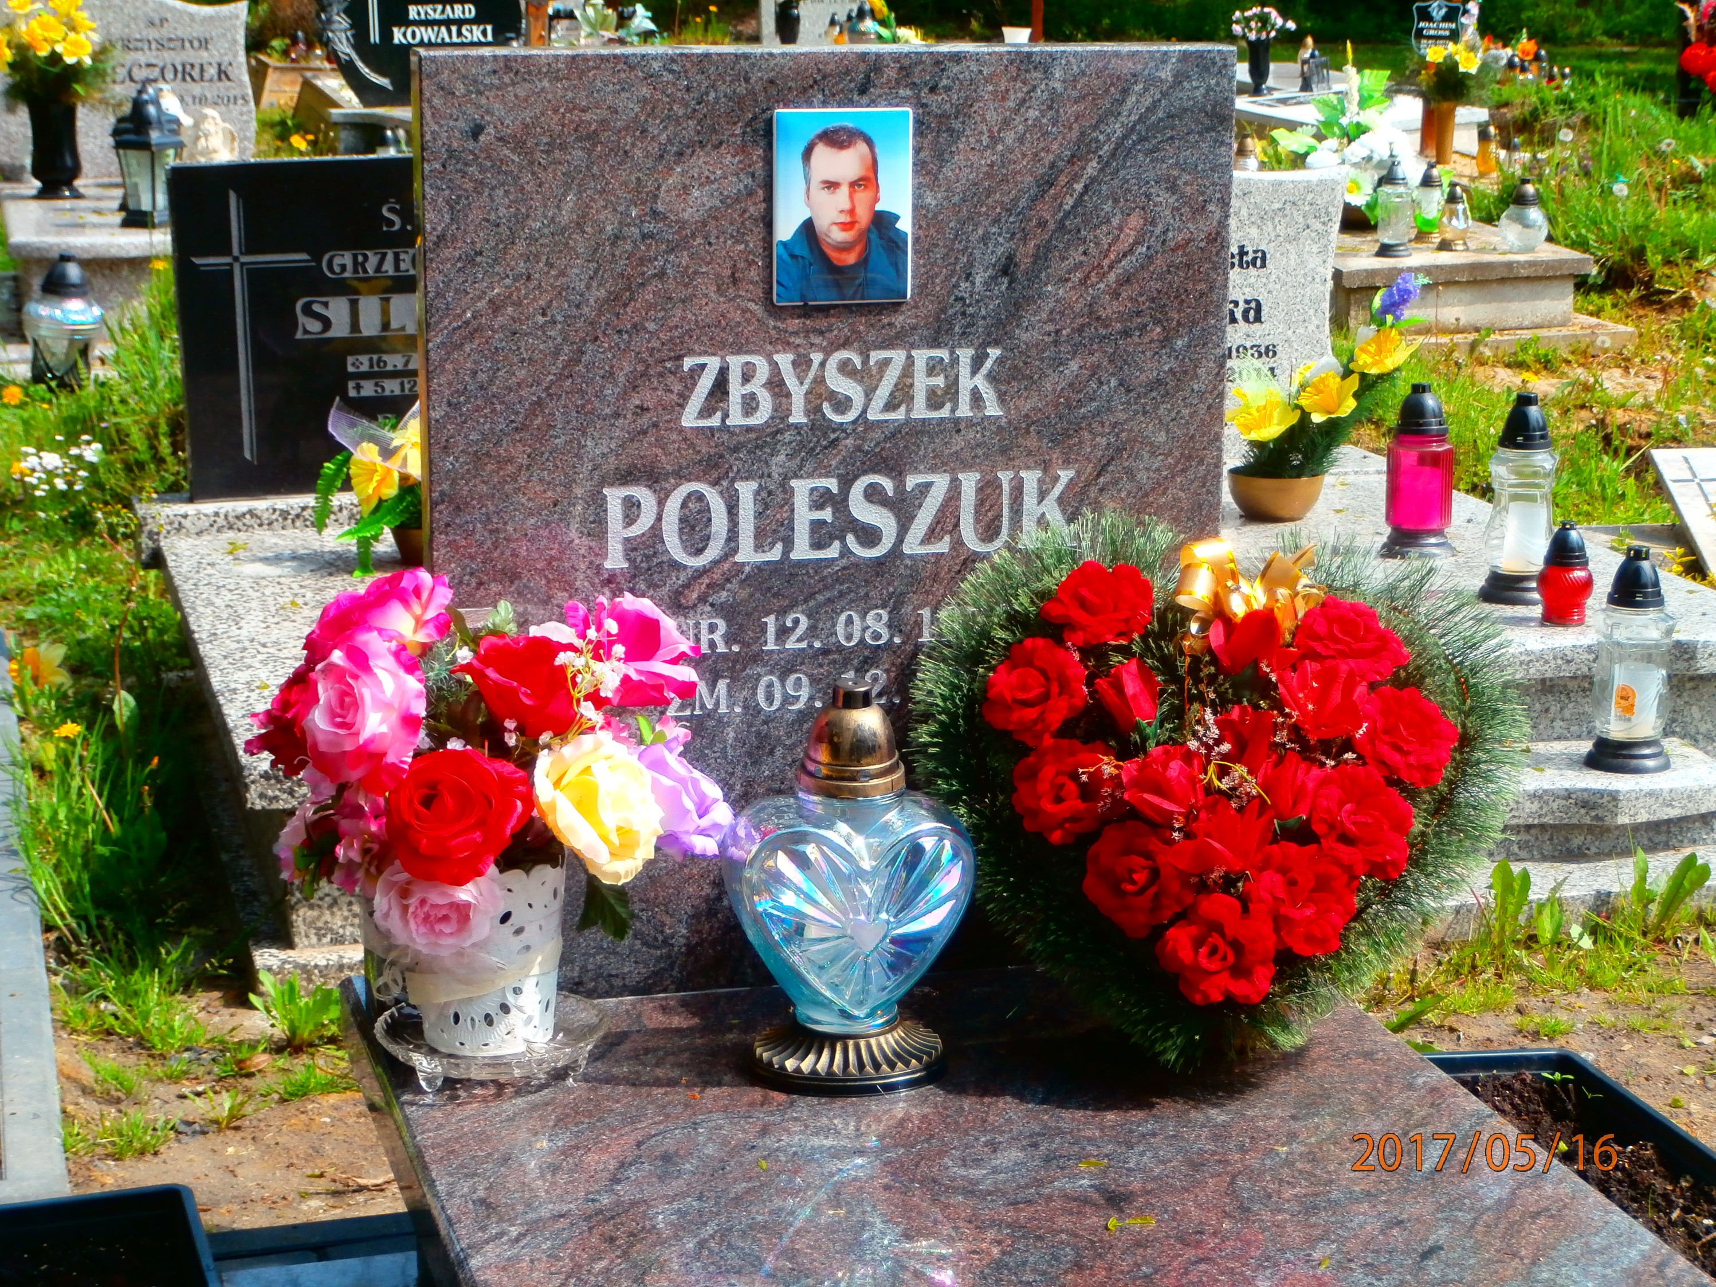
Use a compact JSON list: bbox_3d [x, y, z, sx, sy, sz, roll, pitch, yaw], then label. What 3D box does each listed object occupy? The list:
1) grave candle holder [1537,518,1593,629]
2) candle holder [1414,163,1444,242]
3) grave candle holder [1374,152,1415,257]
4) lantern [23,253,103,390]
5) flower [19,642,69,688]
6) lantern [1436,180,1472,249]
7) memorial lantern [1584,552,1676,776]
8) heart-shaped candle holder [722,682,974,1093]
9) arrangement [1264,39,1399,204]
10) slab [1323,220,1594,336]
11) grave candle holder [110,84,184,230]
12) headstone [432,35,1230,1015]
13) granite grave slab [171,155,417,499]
[{"bbox_3d":[1.004,-0.102,4.768,0.080,0.143,0.080,-3,12,-15],"label":"grave candle holder"},{"bbox_3d":[1.571,-1.221,9.278,0.080,0.202,0.080,-3,13,-15],"label":"candle holder"},{"bbox_3d":[1.637,-1.338,10.282,0.118,0.295,0.118,-3,12,-15],"label":"grave candle holder"},{"bbox_3d":[-1.858,-0.755,7.867,0.180,0.301,0.180,-3,13,-15],"label":"lantern"},{"bbox_3d":[-1.293,0.035,5.350,0.082,0.076,0.065,-5,13,-21],"label":"flower"},{"bbox_3d":[1.848,-1.330,10.417,0.108,0.215,0.108,-3,12,-15],"label":"lantern"},{"bbox_3d":[0.962,0.018,4.190,0.107,0.274,0.107,-3,13,-15],"label":"memorial lantern"},{"bbox_3d":[-0.006,0.178,2.574,0.192,0.298,0.147,-3,13,-15],"label":"heart-shaped candle holder"},{"bbox_3d":[1.562,-1.643,10.920,0.420,0.570,0.340,-3,12,-15],"label":"arrangement"},{"bbox_3d":[1.643,-1.208,10.845,0.884,0.230,1.500,-3,12,-15],"label":"slab"},{"bbox_3d":[-1.740,-1.201,8.264,0.135,0.331,0.135,8,15,32],"label":"grave candle holder"},{"bbox_3d":[-0.022,-0.095,2.702,0.650,0.748,0.053,-3,13,-15],"label":"headstone"},{"bbox_3d":[-0.780,-0.510,5.404,0.600,0.527,0.070,-4,13,-15],"label":"granite grave slab"}]

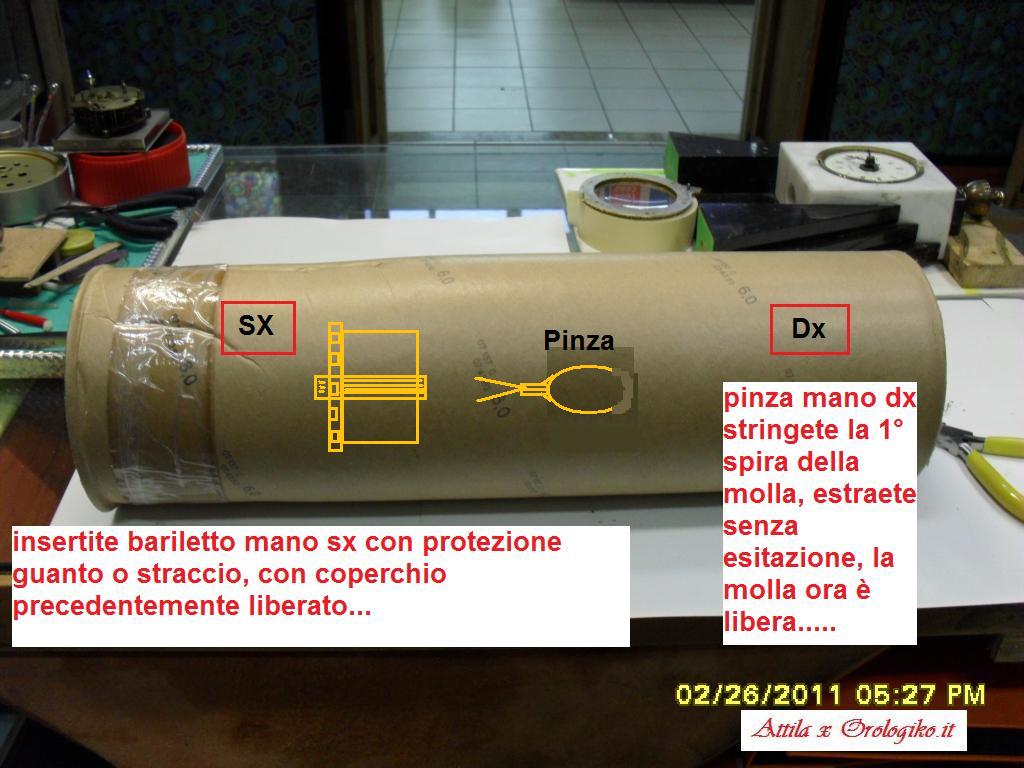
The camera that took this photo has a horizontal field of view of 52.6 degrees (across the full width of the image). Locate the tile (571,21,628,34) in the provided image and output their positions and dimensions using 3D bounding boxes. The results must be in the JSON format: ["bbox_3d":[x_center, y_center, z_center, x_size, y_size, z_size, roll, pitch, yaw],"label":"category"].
[{"bbox_3d":[0.470,-1.844,5.380,0.304,0.010,0.304,0,32,-3],"label":"tile"}]

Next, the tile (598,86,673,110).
[{"bbox_3d":[0.551,-1.258,4.598,0.320,0.010,0.320,0,32,-3],"label":"tile"}]

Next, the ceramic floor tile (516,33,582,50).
[{"bbox_3d":[0.190,-1.772,5.400,0.320,0.010,0.320,0,32,-3],"label":"ceramic floor tile"}]

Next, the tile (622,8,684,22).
[{"bbox_3d":[0.807,-2.119,5.973,0.320,0.010,0.320,0,32,-3],"label":"tile"}]

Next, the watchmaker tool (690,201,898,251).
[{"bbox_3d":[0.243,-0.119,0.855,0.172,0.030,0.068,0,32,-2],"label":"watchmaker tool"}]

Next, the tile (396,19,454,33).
[{"bbox_3d":[-0.442,-1.840,5.339,0.304,0.010,0.304,0,32,-3],"label":"tile"}]

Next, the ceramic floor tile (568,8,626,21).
[{"bbox_3d":[0.461,-2.026,5.693,0.307,0.010,0.307,0,32,-3],"label":"ceramic floor tile"}]

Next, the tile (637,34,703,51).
[{"bbox_3d":[0.785,-1.683,5.137,0.304,0.010,0.304,0,32,-3],"label":"tile"}]

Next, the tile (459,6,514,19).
[{"bbox_3d":[-0.150,-2.004,5.609,0.304,0.010,0.304,0,32,-3],"label":"tile"}]

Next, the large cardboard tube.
[{"bbox_3d":[-0.001,-0.005,0.610,0.459,0.144,0.144,-1,32,-4],"label":"large cardboard tube"}]

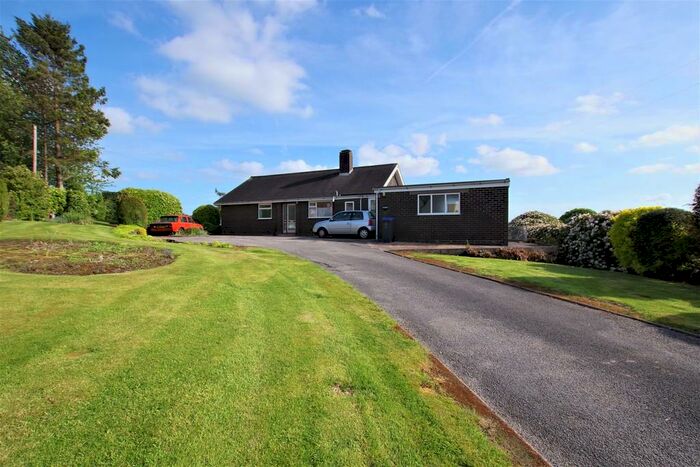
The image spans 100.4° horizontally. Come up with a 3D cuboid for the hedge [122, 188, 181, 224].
[{"bbox_3d":[-15.175,-1.911,22.300,3.800,2.800,2.100,1,-1,-34],"label":"hedge"}]

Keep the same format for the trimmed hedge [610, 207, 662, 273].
[{"bbox_3d":[8.054,0.155,8.200,1.100,1.720,1.200,0,0,-16],"label":"trimmed hedge"}]

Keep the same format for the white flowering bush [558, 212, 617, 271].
[{"bbox_3d":[7.200,0.160,8.850,1.650,1.580,1.500,1,1,41],"label":"white flowering bush"}]

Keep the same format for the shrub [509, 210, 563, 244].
[{"bbox_3d":[9.510,-0.331,15.000,2.500,1.650,2.000,0,1,27],"label":"shrub"}]

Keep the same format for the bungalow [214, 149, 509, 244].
[{"bbox_3d":[-0.824,-2.987,19.877,19.350,6.600,12.650,0,1,23],"label":"bungalow"}]

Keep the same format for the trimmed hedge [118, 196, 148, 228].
[{"bbox_3d":[-14.696,-1.493,19.800,1.600,2.250,1.600,1,-1,-34],"label":"trimmed hedge"}]

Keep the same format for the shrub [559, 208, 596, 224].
[{"bbox_3d":[10.396,-0.228,13.300,1.500,1.750,1.650,0,0,-16],"label":"shrub"}]

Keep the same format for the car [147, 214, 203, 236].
[{"bbox_3d":[-12.150,-0.579,20.600,1.660,1.380,4.200,0,1,-1],"label":"car"}]

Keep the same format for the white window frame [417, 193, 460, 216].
[{"bbox_3d":[3.793,-1.270,12.535,1.820,0.950,0.100,0,0,22],"label":"white window frame"}]

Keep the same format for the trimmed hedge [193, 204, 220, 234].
[{"bbox_3d":[-11.543,-1.140,23.800,2.300,2.380,2.200,0,1,-23],"label":"trimmed hedge"}]

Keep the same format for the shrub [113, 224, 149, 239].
[{"bbox_3d":[-11.175,-0.087,15.000,1.500,0.720,1.350,0,0,0],"label":"shrub"}]

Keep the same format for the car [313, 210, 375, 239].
[{"bbox_3d":[-0.245,-0.497,16.100,3.530,1.460,1.640,0,1,16],"label":"car"}]

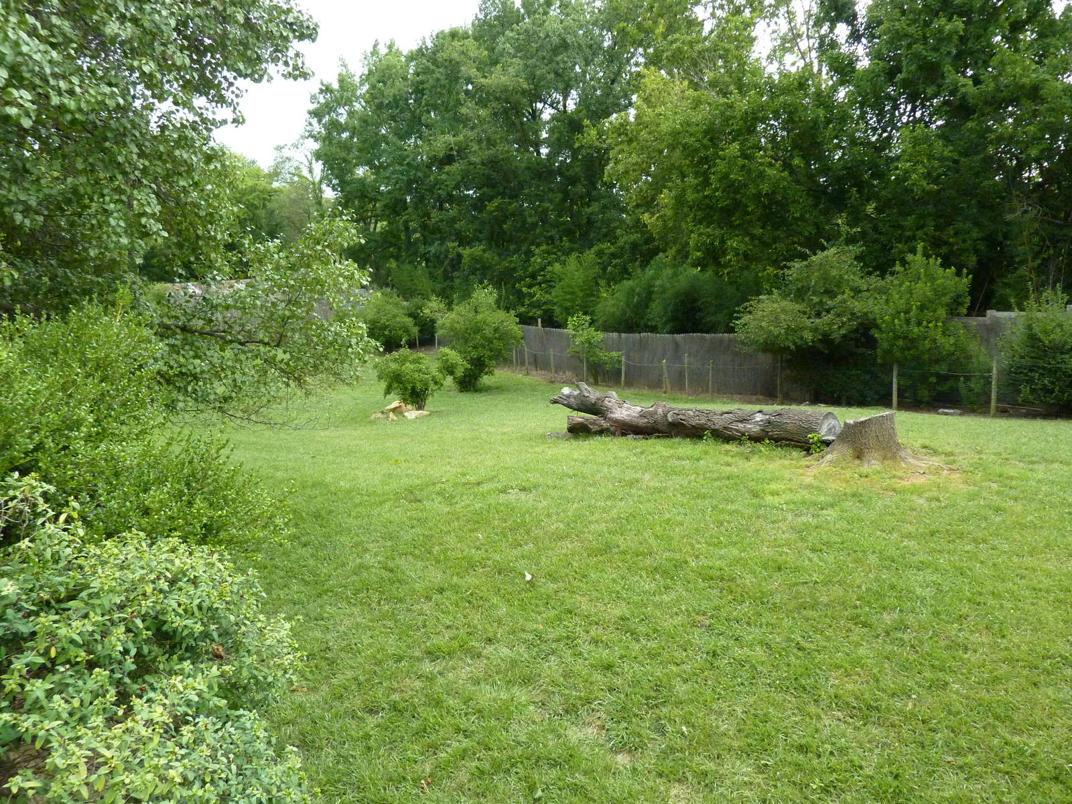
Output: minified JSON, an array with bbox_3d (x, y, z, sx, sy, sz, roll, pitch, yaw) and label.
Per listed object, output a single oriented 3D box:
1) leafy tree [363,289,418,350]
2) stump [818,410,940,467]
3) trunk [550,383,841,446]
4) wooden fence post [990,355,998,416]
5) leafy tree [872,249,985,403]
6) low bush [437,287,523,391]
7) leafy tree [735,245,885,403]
[{"bbox_3d":[-7.689,-4.252,40.784,2.841,3.248,3.000,0,5,0],"label":"leafy tree"},{"bbox_3d":[4.193,0.456,9.627,1.350,0.620,1.150,0,5,0],"label":"stump"},{"bbox_3d":[2.200,0.199,11.412,4.200,0.780,0.700,2,5,21],"label":"trunk"},{"bbox_3d":[8.665,-0.256,14.634,0.100,1.140,0.100,0,5,0],"label":"wooden fence post"},{"bbox_3d":[8.189,-1.526,16.128,2.302,3.307,2.200,0,5,0],"label":"leafy tree"},{"bbox_3d":[-1.502,-1.649,20.735,2.269,2.844,2.200,0,5,0],"label":"low bush"},{"bbox_3d":[5.921,-1.621,16.722,3.141,3.493,2.900,0,5,0],"label":"leafy tree"}]

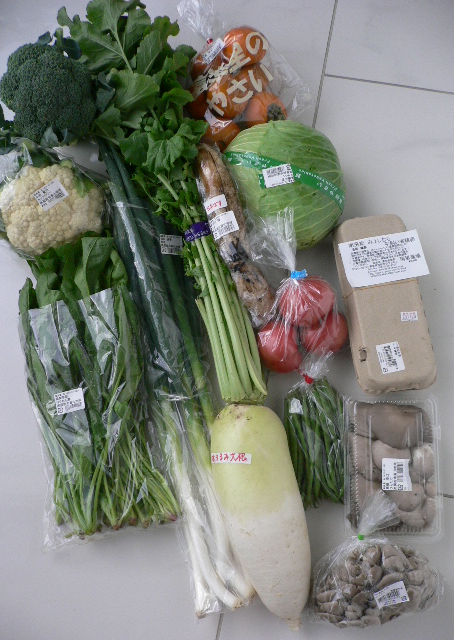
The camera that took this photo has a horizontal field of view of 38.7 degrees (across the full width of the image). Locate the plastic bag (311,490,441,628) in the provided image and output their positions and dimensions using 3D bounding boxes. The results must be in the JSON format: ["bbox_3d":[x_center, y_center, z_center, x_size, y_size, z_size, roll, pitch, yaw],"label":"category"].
[{"bbox_3d":[0.189,0.304,0.818,0.160,0.075,0.160,-1,77,3],"label":"plastic bag"}]

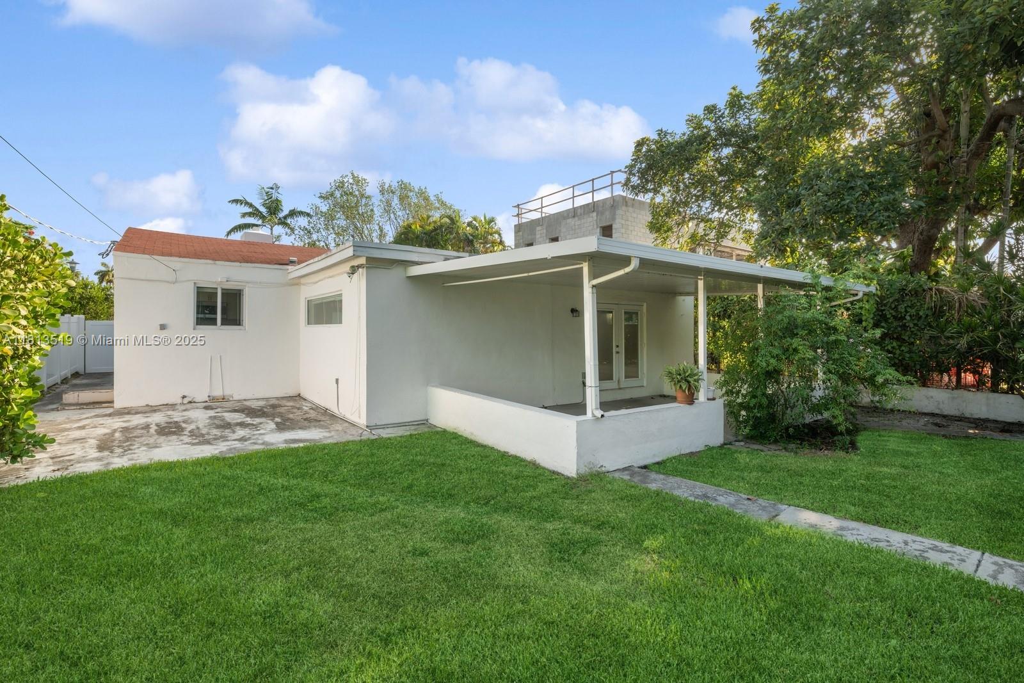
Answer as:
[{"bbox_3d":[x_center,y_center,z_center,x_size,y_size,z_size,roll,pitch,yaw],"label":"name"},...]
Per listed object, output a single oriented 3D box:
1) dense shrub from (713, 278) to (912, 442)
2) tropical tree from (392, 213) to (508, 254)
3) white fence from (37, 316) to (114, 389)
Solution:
[{"bbox_3d":[4.460,0.270,7.000,2.500,2.320,2.300,0,0,35],"label":"dense shrub"},{"bbox_3d":[-3.300,-2.600,24.000,6.100,8.000,4.800,0,0,0],"label":"tropical tree"},{"bbox_3d":[-11.100,0.180,12.200,1.300,1.870,6.300,0,0,-37],"label":"white fence"}]

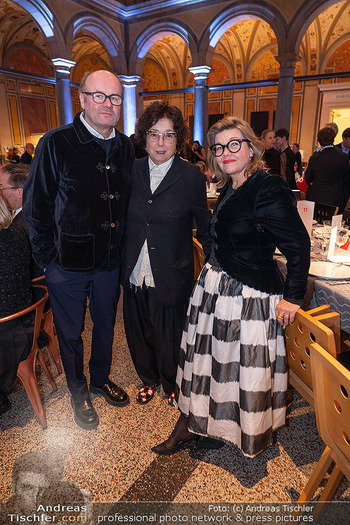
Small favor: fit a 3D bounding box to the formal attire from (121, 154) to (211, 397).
[{"bbox_3d":[-0.050,0.117,1.951,0.510,1.380,0.320,4,17,13],"label":"formal attire"}]

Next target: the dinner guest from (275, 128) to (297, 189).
[{"bbox_3d":[1.327,-0.741,4.369,0.320,1.760,0.520,-9,18,-27],"label":"dinner guest"}]

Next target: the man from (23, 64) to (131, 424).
[{"bbox_3d":[-0.455,-0.001,1.807,0.580,1.790,0.400,-11,19,-32],"label":"man"}]

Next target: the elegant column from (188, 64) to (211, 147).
[{"bbox_3d":[0.796,-4.071,11.417,0.560,4.200,0.560,7,18,23],"label":"elegant column"}]

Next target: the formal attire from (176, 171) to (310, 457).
[{"bbox_3d":[0.276,0.275,1.623,0.570,1.260,0.540,15,22,43],"label":"formal attire"}]

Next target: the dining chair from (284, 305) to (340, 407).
[{"bbox_3d":[0.727,0.550,1.698,0.500,0.785,0.420,-8,18,-26],"label":"dining chair"}]

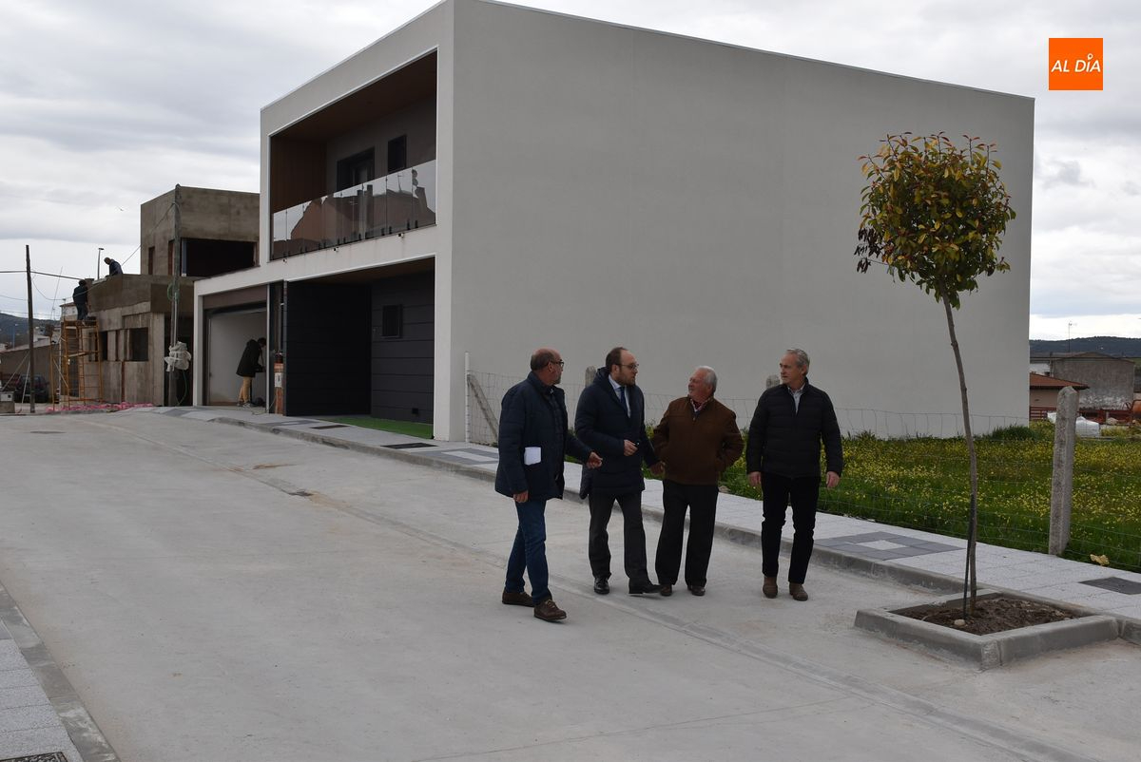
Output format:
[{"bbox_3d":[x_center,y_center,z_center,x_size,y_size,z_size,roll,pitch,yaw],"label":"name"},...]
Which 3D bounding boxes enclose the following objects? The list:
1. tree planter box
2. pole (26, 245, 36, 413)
[{"bbox_3d":[2.640,1.545,7.260,1.310,0.130,0.950,0,3,-33],"label":"tree planter box"},{"bbox_3d":[-19.634,-1.883,41.500,0.170,6.100,0.170,-2,0,-33],"label":"pole"}]

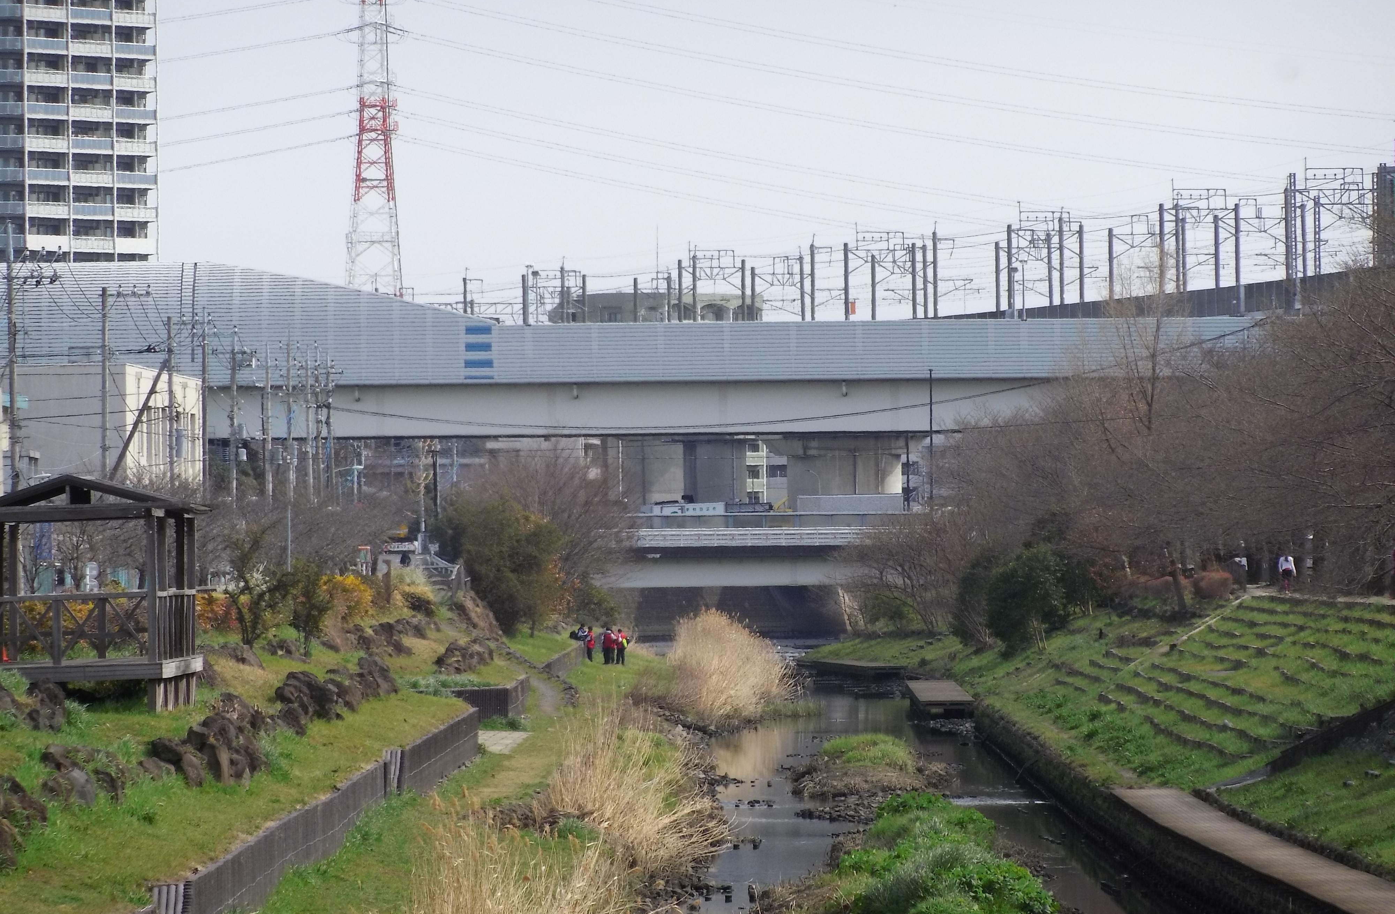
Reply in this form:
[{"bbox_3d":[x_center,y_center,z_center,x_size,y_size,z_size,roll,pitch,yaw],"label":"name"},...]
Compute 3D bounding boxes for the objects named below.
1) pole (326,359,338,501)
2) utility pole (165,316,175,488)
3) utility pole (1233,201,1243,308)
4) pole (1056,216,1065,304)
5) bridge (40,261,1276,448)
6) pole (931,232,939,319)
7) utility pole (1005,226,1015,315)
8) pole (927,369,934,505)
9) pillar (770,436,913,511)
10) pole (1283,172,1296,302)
[{"bbox_3d":[-20.779,0.085,572.000,0.320,11.200,0.320,-1,-1,0],"label":"pole"},{"bbox_3d":[-22.203,-0.039,425.000,0.300,11.800,0.300,-1,-1,0],"label":"utility pole"},{"bbox_3d":[41.460,-15.045,772.000,0.360,8.800,0.360,-1,-1,0],"label":"utility pole"},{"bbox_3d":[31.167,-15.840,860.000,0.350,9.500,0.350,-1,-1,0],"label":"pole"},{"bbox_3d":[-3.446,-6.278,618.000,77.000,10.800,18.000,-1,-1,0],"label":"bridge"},{"bbox_3d":[21.203,-15.220,895.000,0.350,9.700,0.350,-1,-1,0],"label":"pole"},{"bbox_3d":[25.415,-14.564,817.000,0.360,8.400,0.360,-1,-1,0],"label":"utility pole"},{"bbox_3d":[13.832,-0.321,595.000,0.180,9.800,0.180,-1,-1,0],"label":"pole"},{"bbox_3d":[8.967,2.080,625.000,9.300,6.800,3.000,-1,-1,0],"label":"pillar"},{"bbox_3d":[43.492,-15.823,735.000,0.470,9.600,0.470,-1,-1,0],"label":"pole"}]

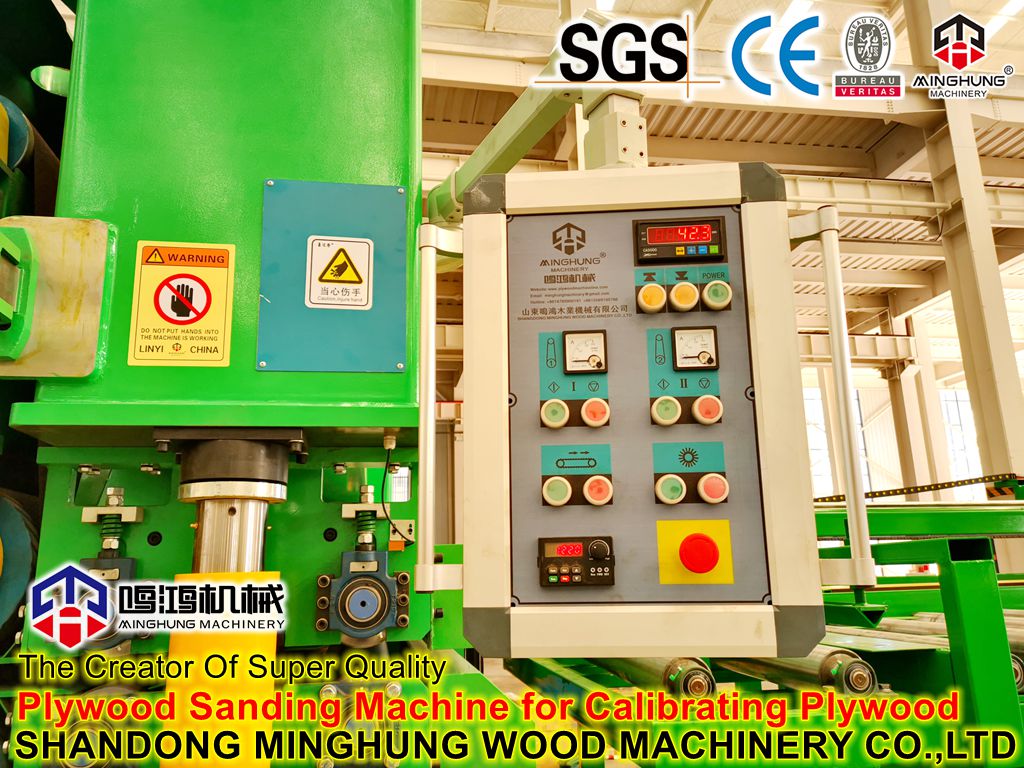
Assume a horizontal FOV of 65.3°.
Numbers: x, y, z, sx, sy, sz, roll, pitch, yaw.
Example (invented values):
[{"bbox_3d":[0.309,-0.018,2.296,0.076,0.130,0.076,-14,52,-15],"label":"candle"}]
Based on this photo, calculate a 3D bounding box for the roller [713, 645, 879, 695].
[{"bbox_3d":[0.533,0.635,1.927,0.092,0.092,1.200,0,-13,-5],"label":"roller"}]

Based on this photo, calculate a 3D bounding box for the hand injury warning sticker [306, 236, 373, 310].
[{"bbox_3d":[-0.241,-0.155,1.119,0.092,0.106,0.002,1,-12,-10],"label":"hand injury warning sticker"}]

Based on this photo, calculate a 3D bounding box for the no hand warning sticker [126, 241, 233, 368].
[{"bbox_3d":[-0.441,-0.108,1.073,0.127,0.173,0.002,1,-12,-10],"label":"no hand warning sticker"}]

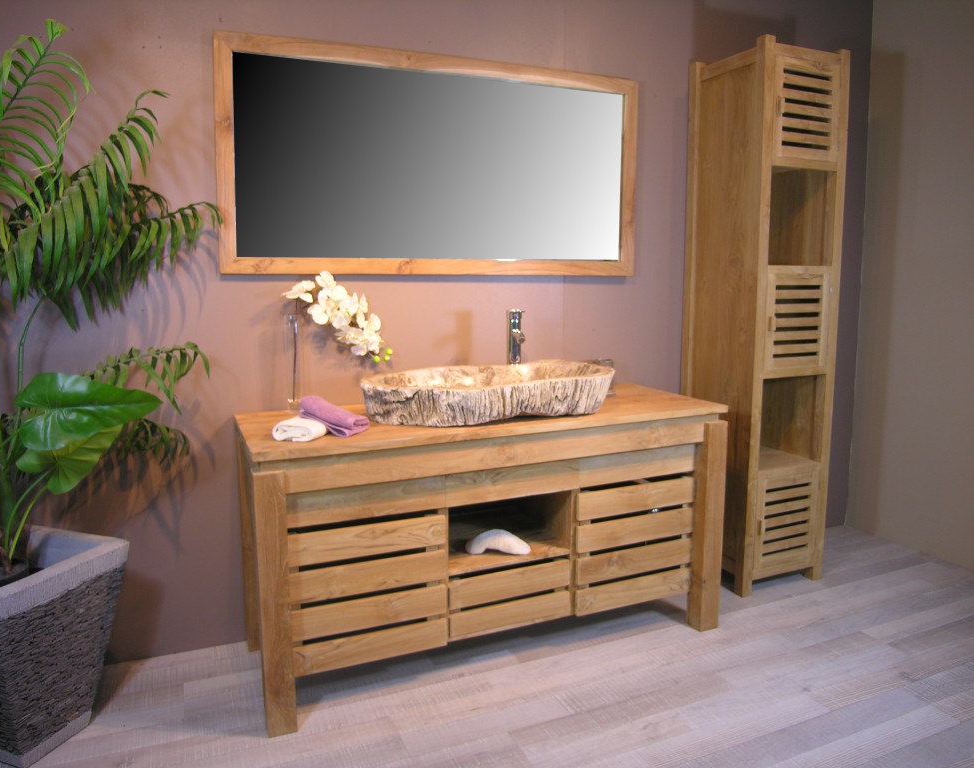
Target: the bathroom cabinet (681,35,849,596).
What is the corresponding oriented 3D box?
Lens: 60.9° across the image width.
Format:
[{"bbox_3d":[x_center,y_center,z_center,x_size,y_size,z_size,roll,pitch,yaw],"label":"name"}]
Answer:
[{"bbox_3d":[1.004,-0.215,3.082,0.380,1.915,0.390,-5,11,-24],"label":"bathroom cabinet"}]

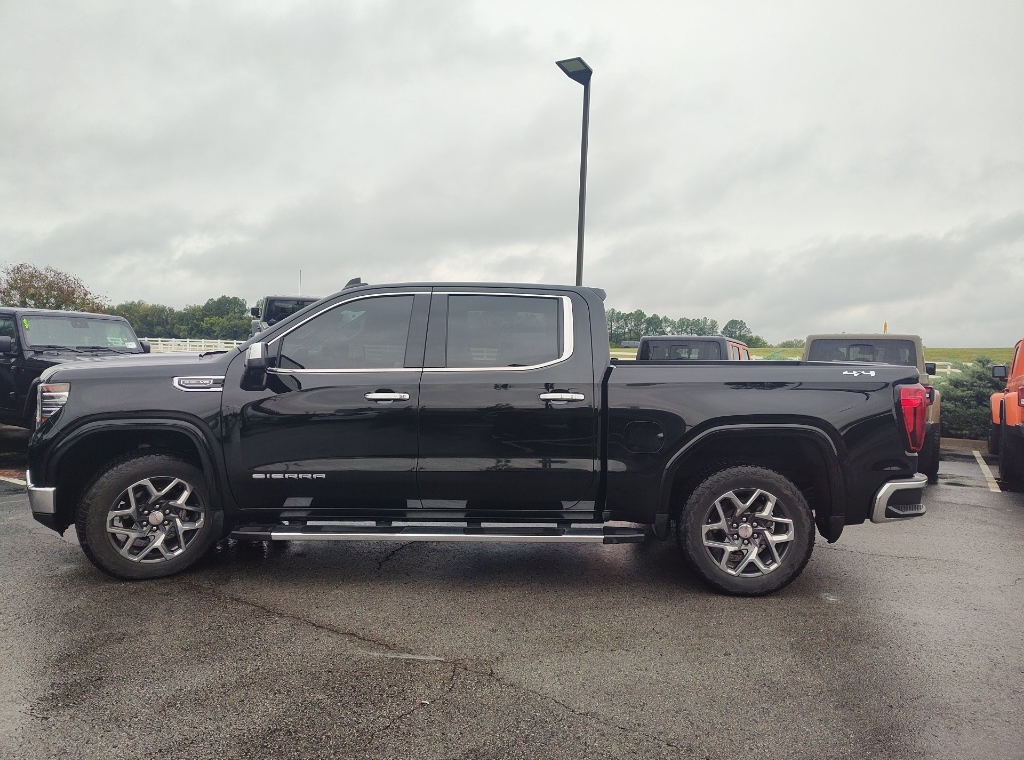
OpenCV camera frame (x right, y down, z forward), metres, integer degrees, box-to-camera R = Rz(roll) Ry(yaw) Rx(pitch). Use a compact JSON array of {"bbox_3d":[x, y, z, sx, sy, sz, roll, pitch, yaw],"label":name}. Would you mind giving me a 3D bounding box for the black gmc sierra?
[{"bbox_3d":[-0.273,0.298,5.204,5.890,1.970,2.120,1,2,0],"label":"black gmc sierra"}]

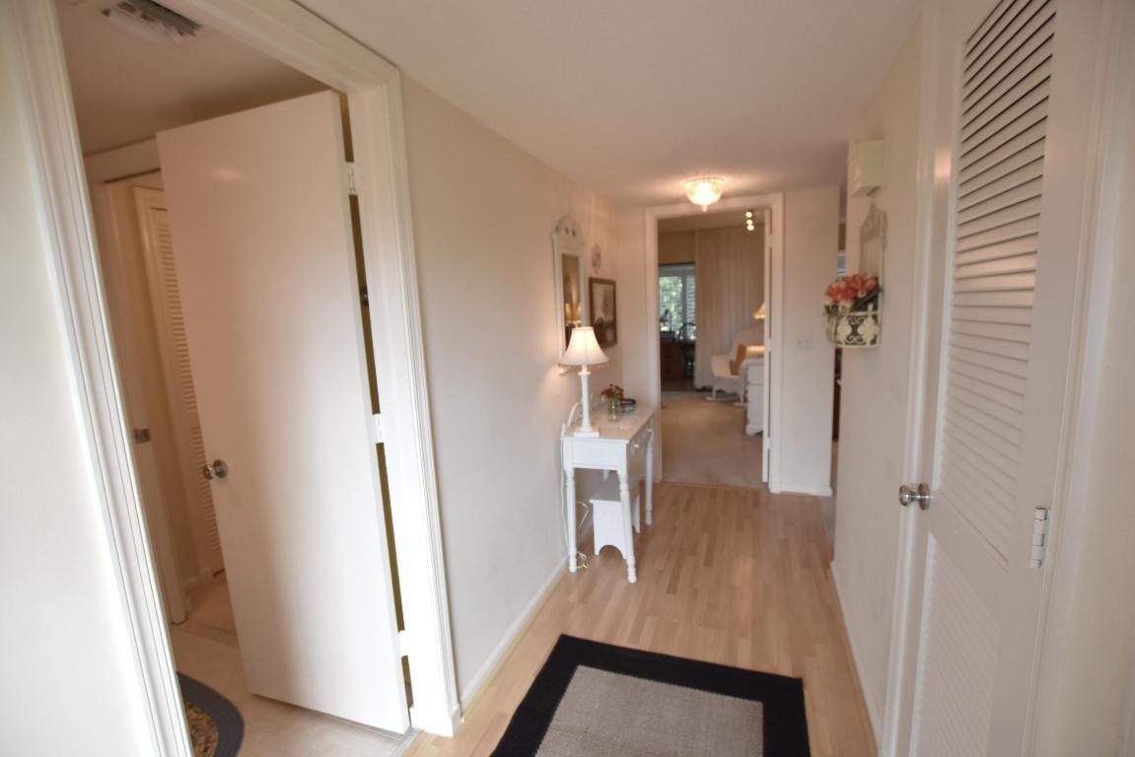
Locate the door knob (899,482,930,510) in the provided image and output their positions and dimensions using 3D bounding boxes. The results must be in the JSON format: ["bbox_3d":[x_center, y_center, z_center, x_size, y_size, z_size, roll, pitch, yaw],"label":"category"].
[{"bbox_3d":[0.831,0.281,1.139,0.063,0.065,0.065,1,9,22],"label":"door knob"}]

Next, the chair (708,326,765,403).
[{"bbox_3d":[2.595,-0.244,6.911,0.880,1.100,0.680,-7,9,-27],"label":"chair"}]

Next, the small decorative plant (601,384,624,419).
[{"bbox_3d":[0.254,0.137,2.735,0.140,0.210,0.140,1,9,22],"label":"small decorative plant"}]

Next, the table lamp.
[{"bbox_3d":[0.088,0.016,2.428,0.255,0.550,0.255,-3,8,0],"label":"table lamp"}]

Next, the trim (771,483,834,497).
[{"bbox_3d":[1.704,0.798,3.435,0.410,0.086,0.020,1,9,22],"label":"trim"}]

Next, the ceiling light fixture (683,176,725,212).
[{"bbox_3d":[0.822,-1.081,2.821,0.240,0.175,0.240,1,9,22],"label":"ceiling light fixture"}]

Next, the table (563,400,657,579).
[{"bbox_3d":[0.282,0.622,2.757,0.350,0.760,0.750,0,9,20],"label":"table"}]

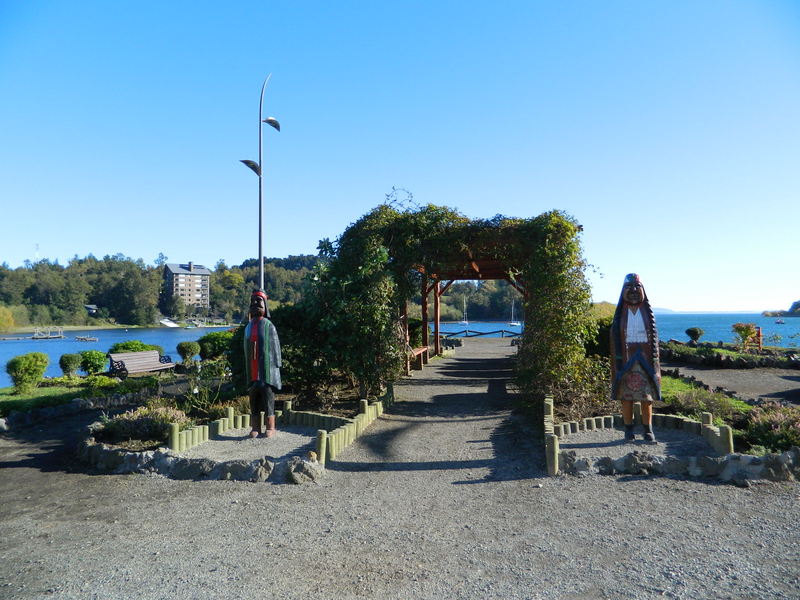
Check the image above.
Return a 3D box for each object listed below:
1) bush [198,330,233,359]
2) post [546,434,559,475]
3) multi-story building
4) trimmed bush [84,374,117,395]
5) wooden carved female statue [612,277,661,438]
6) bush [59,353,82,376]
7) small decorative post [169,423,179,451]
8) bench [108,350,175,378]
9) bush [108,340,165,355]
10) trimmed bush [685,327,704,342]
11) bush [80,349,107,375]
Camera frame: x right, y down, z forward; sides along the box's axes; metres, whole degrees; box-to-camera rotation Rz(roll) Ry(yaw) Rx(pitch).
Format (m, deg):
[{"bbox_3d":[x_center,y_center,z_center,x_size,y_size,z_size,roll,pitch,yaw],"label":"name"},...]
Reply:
[{"bbox_3d":[-5.148,1.340,16.300,1.050,0.900,1.000,0,-1,0],"label":"bush"},{"bbox_3d":[1.465,1.468,5.516,0.105,0.390,0.105,0,-1,0],"label":"post"},{"bbox_3d":[-114.500,-6.058,310.235,19.500,27.000,15.000,1,-2,-44],"label":"multi-story building"},{"bbox_3d":[-6.324,1.774,12.200,0.770,0.410,0.680,0,-1,0],"label":"trimmed bush"},{"bbox_3d":[2.690,0.648,6.586,0.540,1.860,0.420,0,-1,12],"label":"wooden carved female statue"},{"bbox_3d":[-9.124,1.833,15.961,0.640,0.700,0.620,0,-1,0],"label":"bush"},{"bbox_3d":[-2.503,1.517,6.400,0.104,0.315,0.104,0,-1,-6],"label":"small decorative post"},{"bbox_3d":[-6.050,1.638,13.715,0.630,0.780,1.650,-1,-1,21],"label":"bench"},{"bbox_3d":[-8.345,1.739,18.264,1.650,0.900,1.000,0,-1,0],"label":"bush"},{"bbox_3d":[10.449,1.252,20.476,0.690,0.580,0.660,0,-1,0],"label":"trimmed bush"},{"bbox_3d":[-7.639,1.583,14.400,0.660,0.640,0.640,0,-1,0],"label":"bush"}]

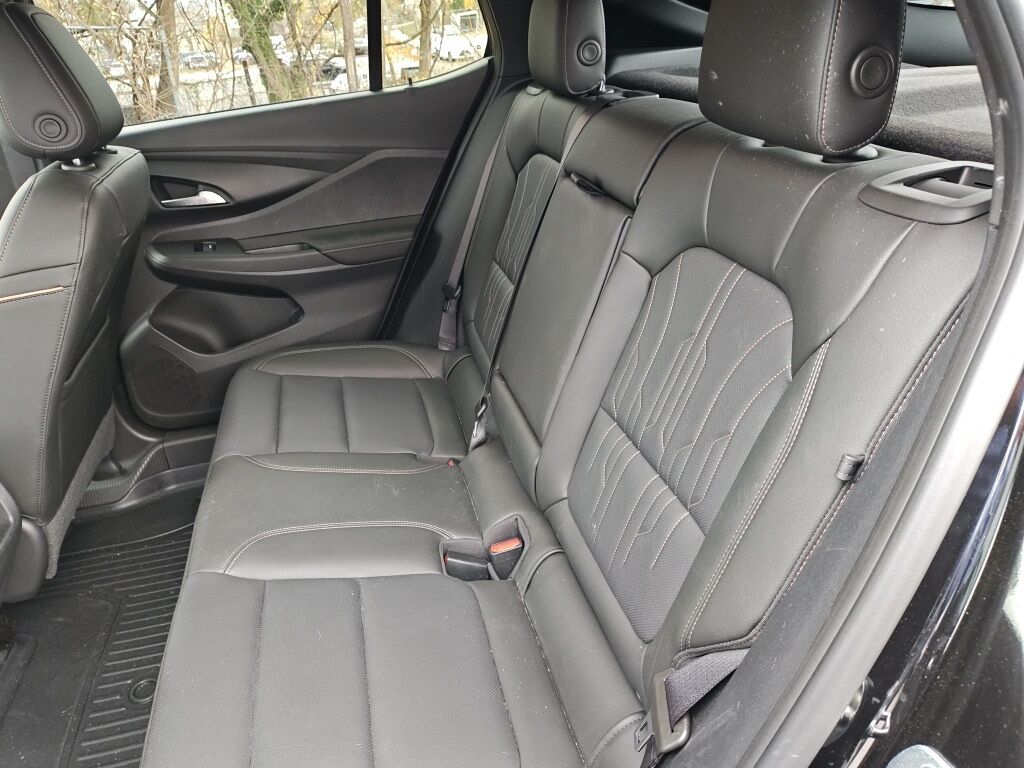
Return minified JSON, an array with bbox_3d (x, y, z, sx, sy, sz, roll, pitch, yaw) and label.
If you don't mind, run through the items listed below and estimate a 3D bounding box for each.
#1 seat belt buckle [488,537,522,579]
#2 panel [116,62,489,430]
[{"bbox_3d":[-0.003,0.266,1.083,0.046,0.070,0.025,-13,28,-8],"label":"seat belt buckle"},{"bbox_3d":[-0.472,-0.278,1.584,0.891,0.743,0.150,-6,26,-12],"label":"panel"}]

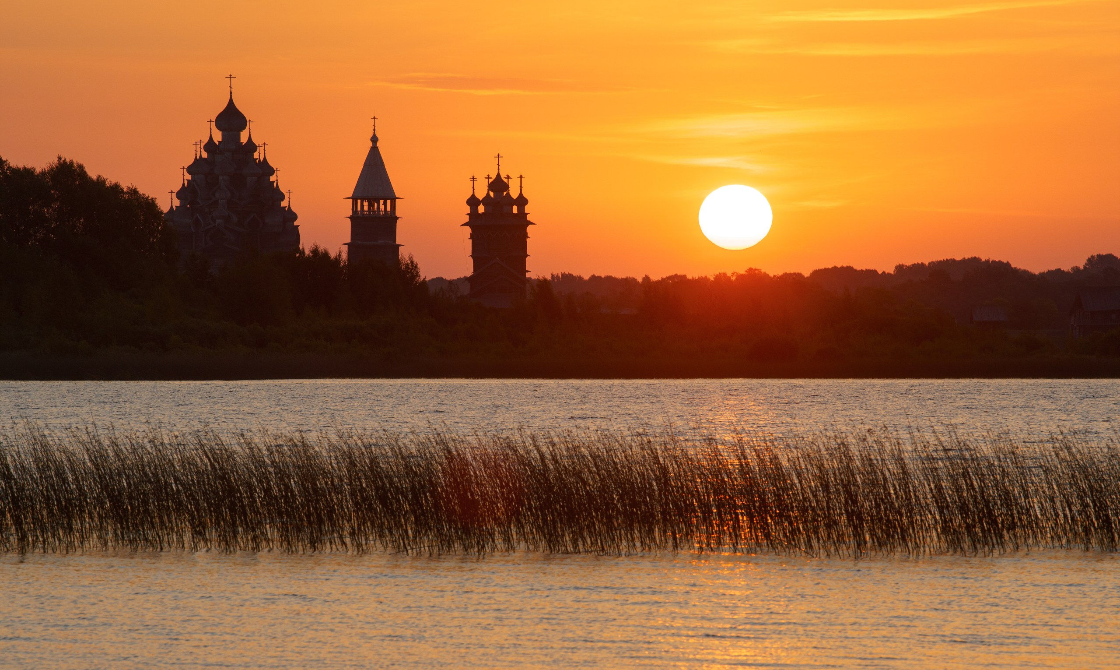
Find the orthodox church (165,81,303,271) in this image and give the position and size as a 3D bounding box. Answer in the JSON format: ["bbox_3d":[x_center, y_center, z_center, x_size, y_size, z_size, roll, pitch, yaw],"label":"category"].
[{"bbox_3d":[-52.600,-22.600,987.000,21.500,36.800,28.000,0,0,10],"label":"orthodox church"}]

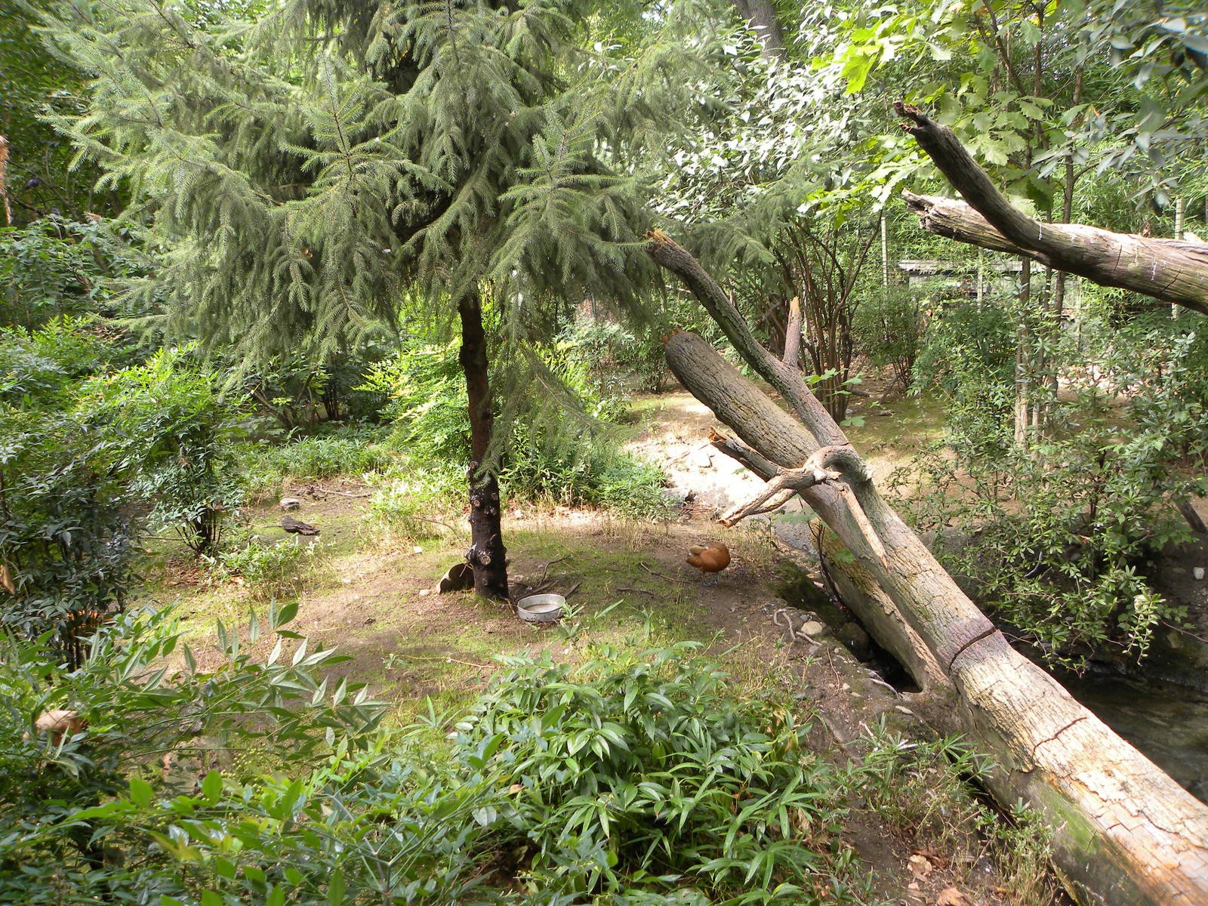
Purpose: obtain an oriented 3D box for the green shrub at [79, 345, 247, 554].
[{"bbox_3d":[-3.857,-0.062,8.000,1.400,1.750,1.250,-3,12,0],"label":"green shrub"}]

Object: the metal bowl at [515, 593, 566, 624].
[{"bbox_3d":[-0.430,1.067,6.186,0.325,0.057,0.325,-3,12,0],"label":"metal bowl"}]

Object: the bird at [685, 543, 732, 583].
[{"bbox_3d":[0.765,0.786,6.633,0.345,0.285,0.220,-4,12,-3],"label":"bird"}]

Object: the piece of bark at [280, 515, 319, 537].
[{"bbox_3d":[-3.069,0.724,9.160,0.410,0.090,0.200,6,15,32],"label":"piece of bark"}]

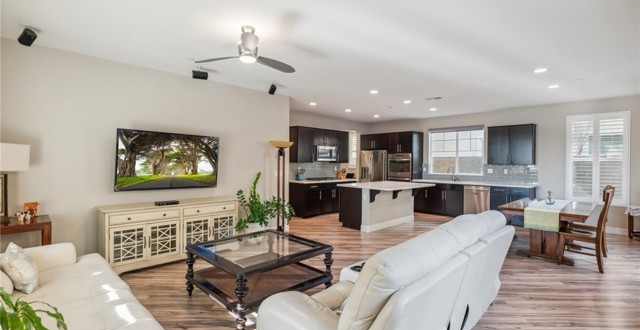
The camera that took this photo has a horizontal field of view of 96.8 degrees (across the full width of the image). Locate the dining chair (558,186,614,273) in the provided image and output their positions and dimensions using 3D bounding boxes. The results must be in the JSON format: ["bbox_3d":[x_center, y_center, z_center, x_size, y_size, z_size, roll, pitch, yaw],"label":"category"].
[{"bbox_3d":[3.612,0.845,3.876,0.480,1.050,0.530,0,1,-44],"label":"dining chair"}]

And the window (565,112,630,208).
[{"bbox_3d":[5.673,-0.118,5.846,0.100,1.860,0.950,0,1,-44],"label":"window"}]

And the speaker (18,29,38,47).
[{"bbox_3d":[-2.974,-1.299,2.896,0.090,0.140,0.090,39,4,4],"label":"speaker"}]

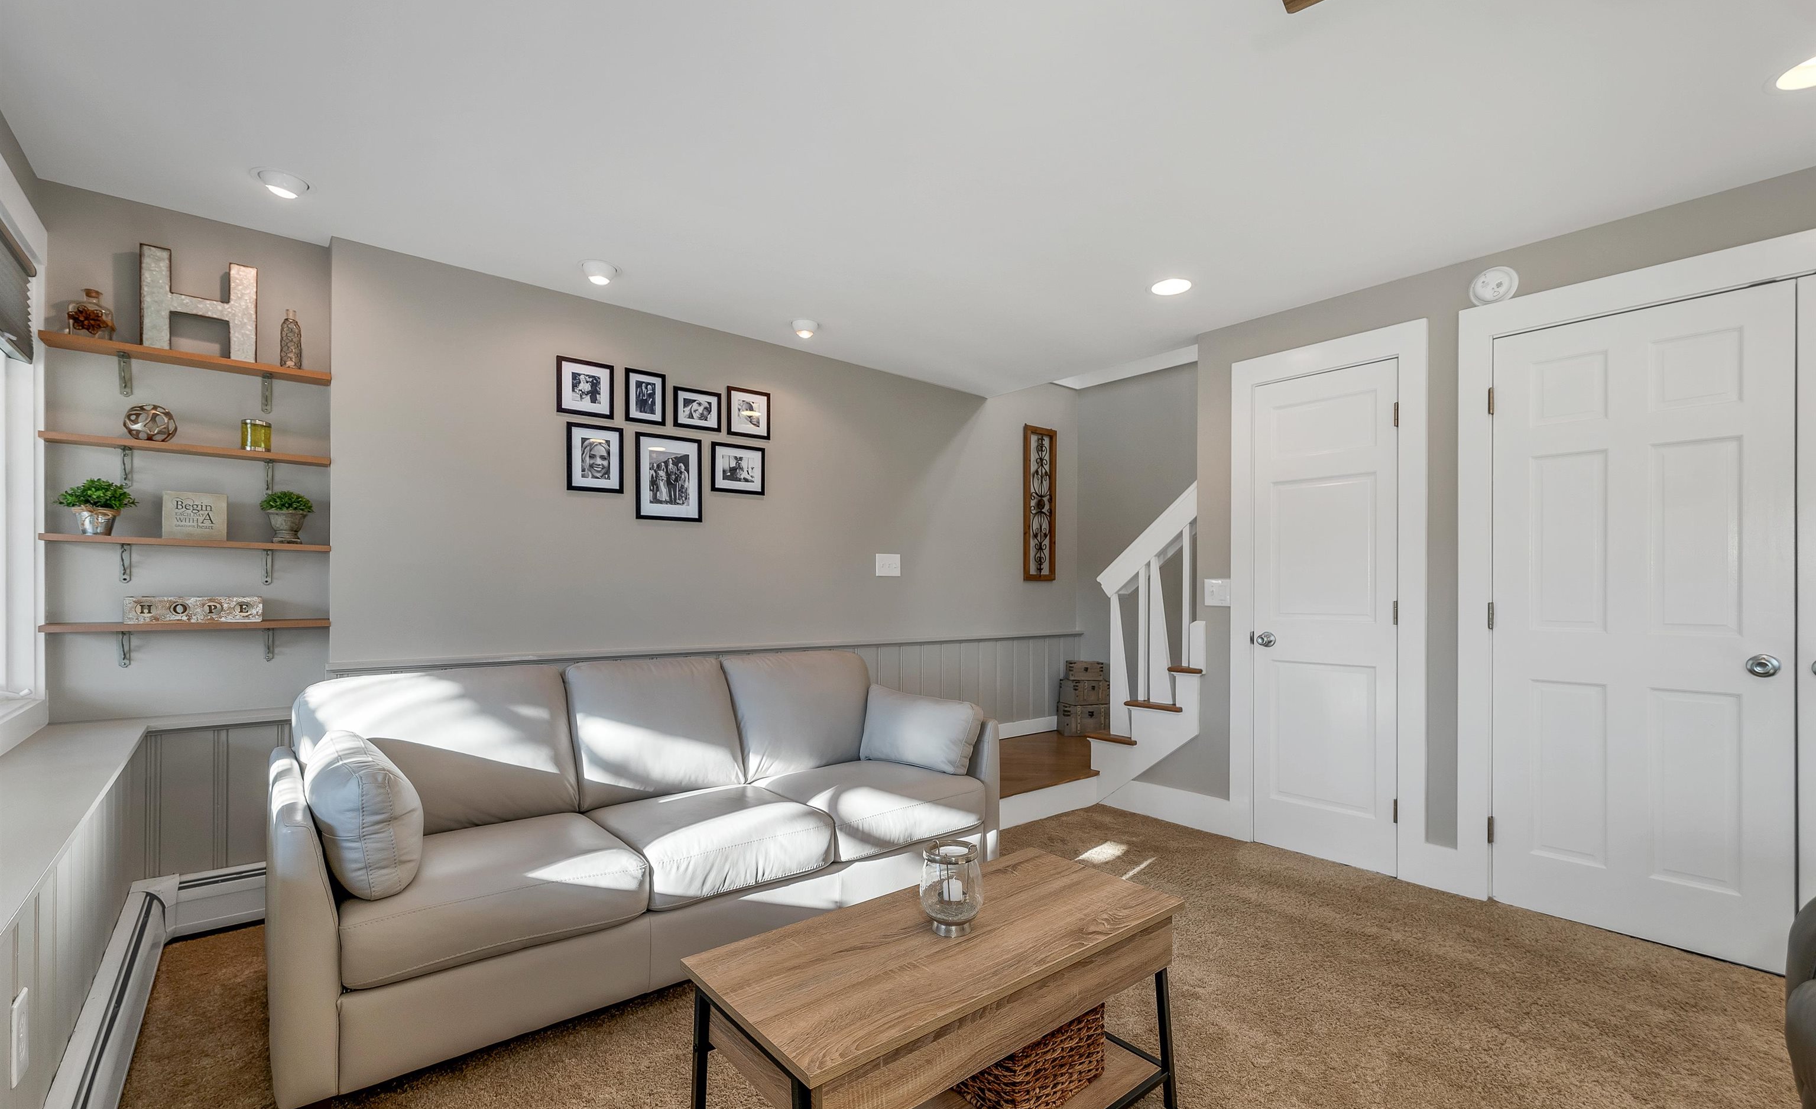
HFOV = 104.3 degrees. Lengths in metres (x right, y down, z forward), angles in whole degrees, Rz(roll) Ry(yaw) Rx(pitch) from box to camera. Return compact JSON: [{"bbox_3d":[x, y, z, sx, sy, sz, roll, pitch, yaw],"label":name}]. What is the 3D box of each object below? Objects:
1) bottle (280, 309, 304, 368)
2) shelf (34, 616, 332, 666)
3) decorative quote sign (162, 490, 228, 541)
[{"bbox_3d":[-2.121,-0.735,2.433,0.059,0.216,0.059,1,-2,-38],"label":"bottle"},{"bbox_3d":[-2.344,0.295,2.335,0.667,0.149,0.130,2,-3,-38],"label":"shelf"},{"bbox_3d":[-2.309,-0.123,2.289,0.149,0.155,0.035,1,-2,-38],"label":"decorative quote sign"}]

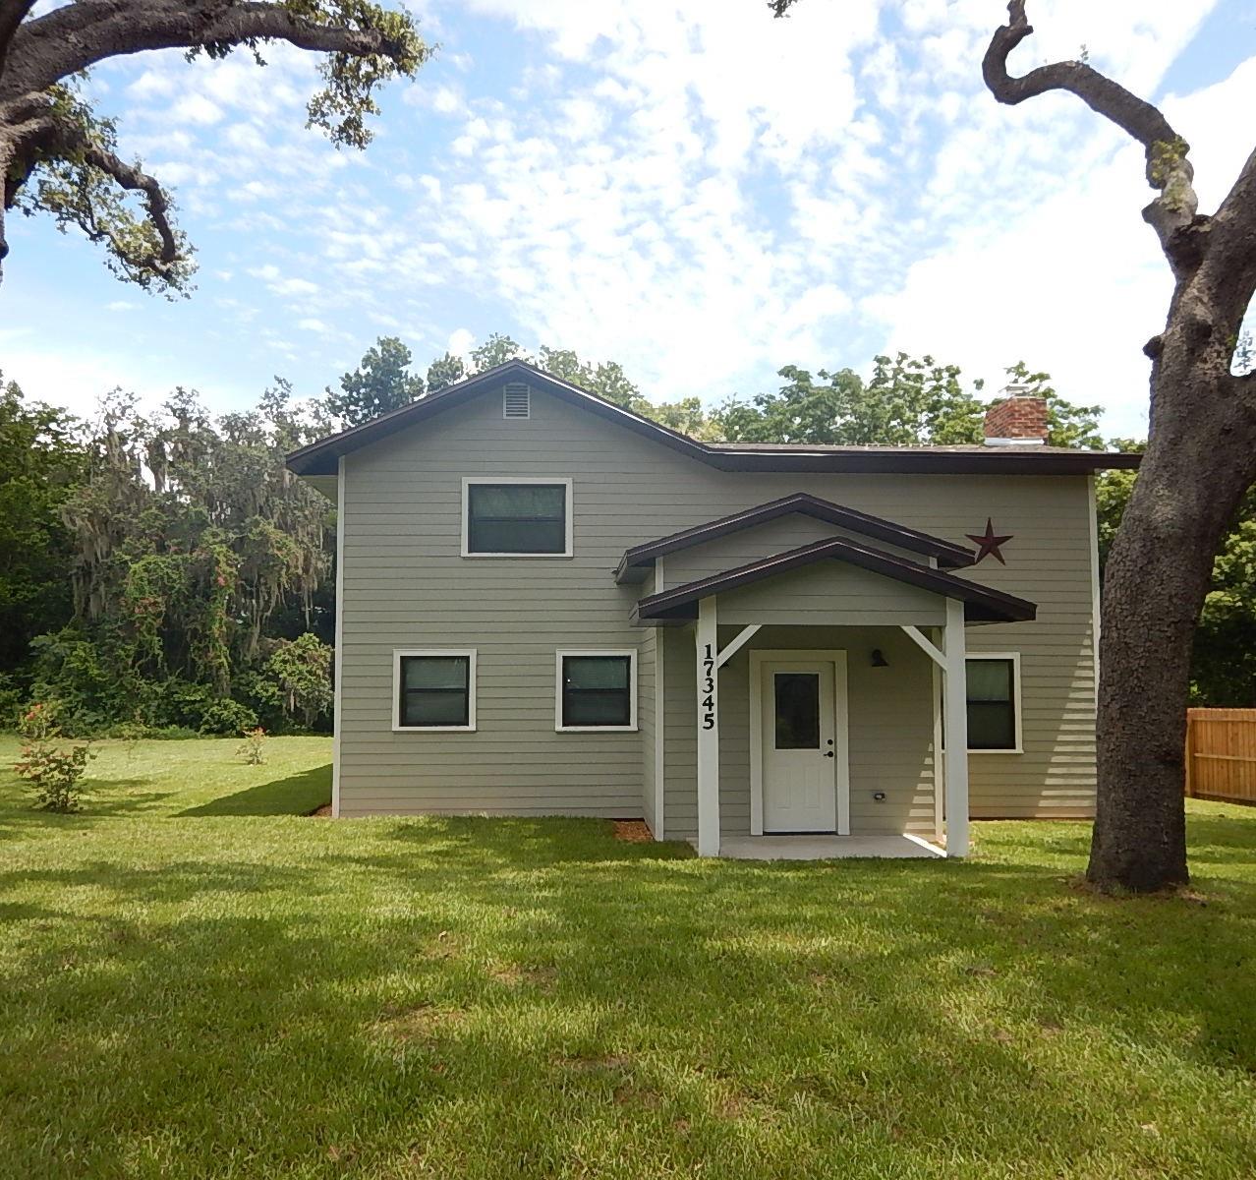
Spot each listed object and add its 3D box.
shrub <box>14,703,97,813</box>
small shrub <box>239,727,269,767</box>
[{"bbox_3d":[-8.349,2.428,15.900,1.200,1.612,1.164,0,-4,-3],"label":"shrub"},{"bbox_3d":[-8.317,3.477,24.200,0.682,0.873,0.661,0,-4,-3],"label":"small shrub"}]

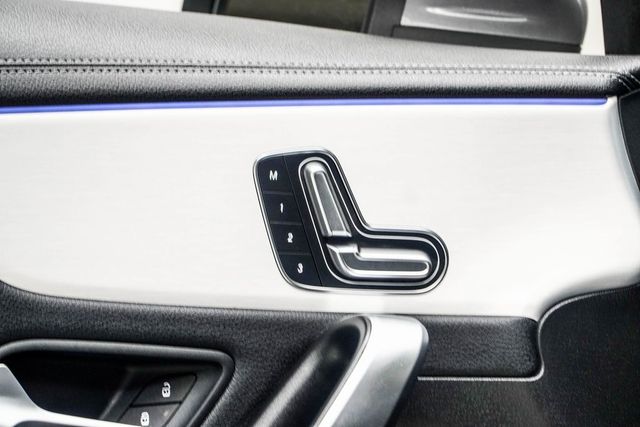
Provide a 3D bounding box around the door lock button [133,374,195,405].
[{"bbox_3d":[-0.083,0.093,1.480,0.034,0.015,0.006,1,-6,25],"label":"door lock button"}]

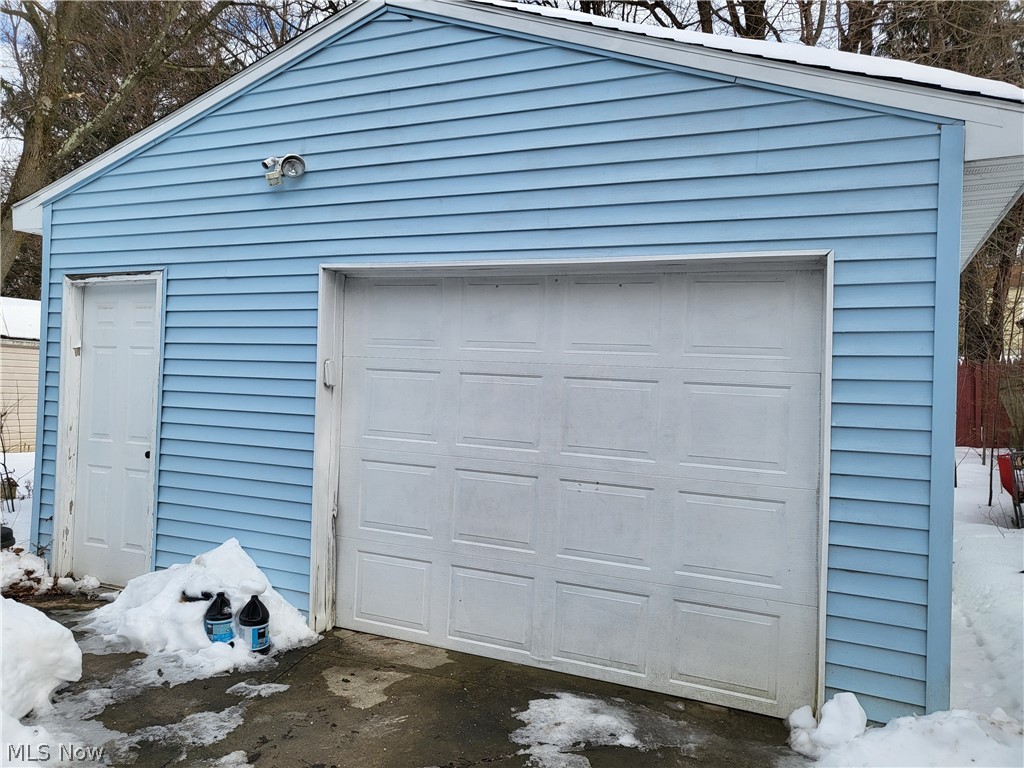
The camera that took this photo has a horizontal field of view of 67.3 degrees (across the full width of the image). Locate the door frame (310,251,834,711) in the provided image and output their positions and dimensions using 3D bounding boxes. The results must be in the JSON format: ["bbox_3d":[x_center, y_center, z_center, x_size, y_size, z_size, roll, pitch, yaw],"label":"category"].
[{"bbox_3d":[0.129,0.424,3.919,2.749,2.106,0.140,2,0,25],"label":"door frame"}]

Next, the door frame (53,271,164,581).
[{"bbox_3d":[-2.705,0.304,5.231,0.989,2.113,0.150,2,0,25],"label":"door frame"}]

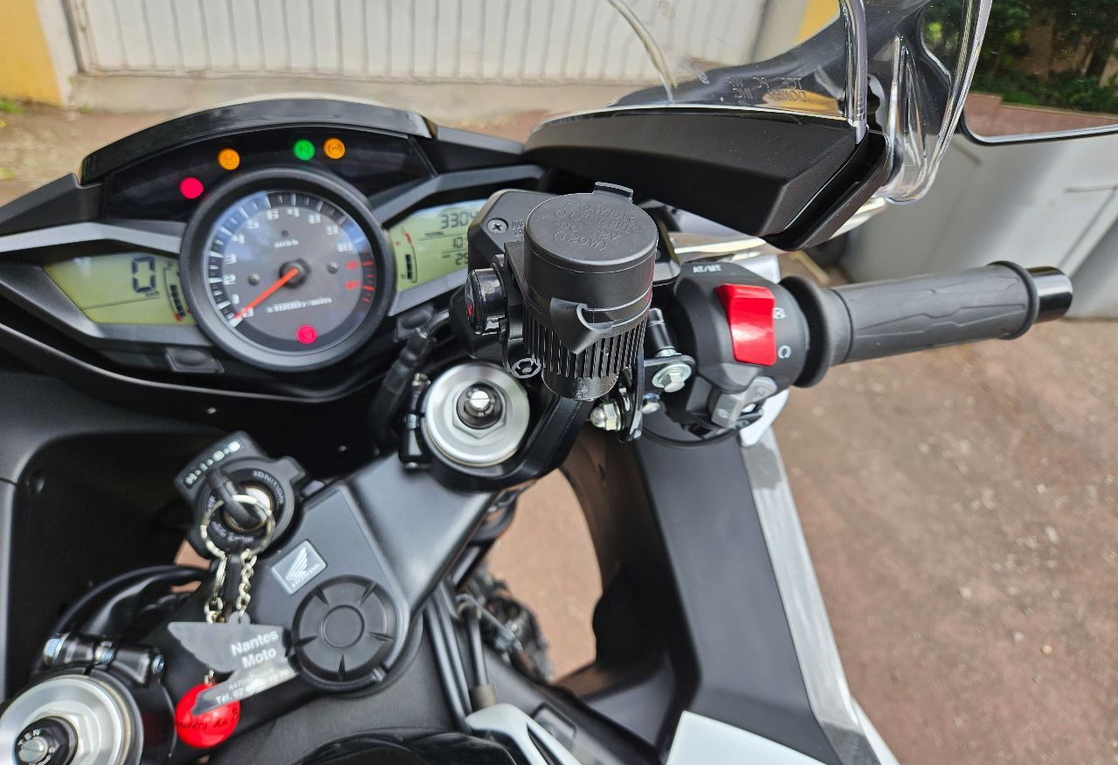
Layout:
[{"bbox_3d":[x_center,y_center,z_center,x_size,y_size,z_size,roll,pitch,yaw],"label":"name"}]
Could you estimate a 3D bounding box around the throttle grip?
[{"bbox_3d":[0.180,-0.035,0.362,0.154,0.051,0.051,-9,0,-16],"label":"throttle grip"}]

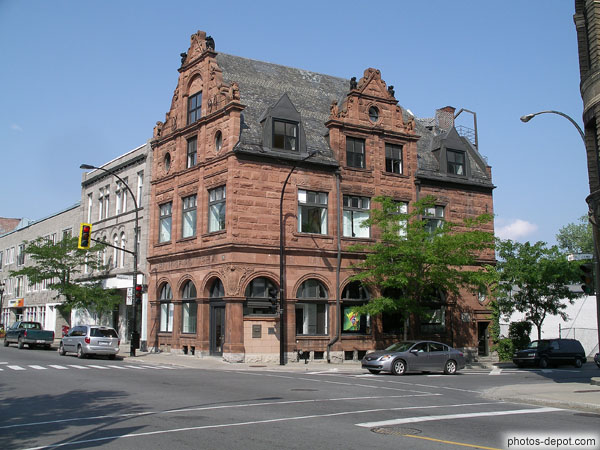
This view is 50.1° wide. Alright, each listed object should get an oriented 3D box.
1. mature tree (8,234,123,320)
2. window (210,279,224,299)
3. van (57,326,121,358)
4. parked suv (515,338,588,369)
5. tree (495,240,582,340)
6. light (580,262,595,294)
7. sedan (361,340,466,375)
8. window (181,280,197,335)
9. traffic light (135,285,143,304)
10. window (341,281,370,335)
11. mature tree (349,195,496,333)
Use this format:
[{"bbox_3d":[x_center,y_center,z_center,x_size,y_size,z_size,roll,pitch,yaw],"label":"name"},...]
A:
[{"bbox_3d":[-16.500,4.780,45.100,7.400,7.900,6.800,3,-9,-20],"label":"mature tree"},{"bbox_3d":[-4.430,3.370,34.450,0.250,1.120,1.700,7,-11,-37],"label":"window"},{"bbox_3d":[-11.900,6.600,36.200,1.970,1.750,4.950,7,-11,-37],"label":"van"},{"bbox_3d":[14.925,7.642,38.258,4.650,1.690,1.850,5,-10,-28],"label":"parked suv"},{"bbox_3d":[15.890,5.041,42.724,5.600,8.074,5.600,5,-10,-28],"label":"tree"},{"bbox_3d":[9.863,1.846,22.000,0.380,1.070,0.340,5,-10,-28],"label":"light"},{"bbox_3d":[4.970,5.762,27.928,4.800,1.470,1.800,5,-10,-30],"label":"sedan"},{"bbox_3d":[-6.148,4.523,35.358,0.250,2.982,1.793,7,-11,-38],"label":"window"},{"bbox_3d":[-8.803,3.809,35.000,0.340,1.070,0.380,7,-11,-38],"label":"traffic light"},{"bbox_3d":[3.200,4.690,36.200,2.050,3.100,0.250,5,-10,-28],"label":"window"},{"bbox_3d":[6.350,2.900,33.300,7.400,8.800,6.800,-1,-9,10],"label":"mature tree"}]

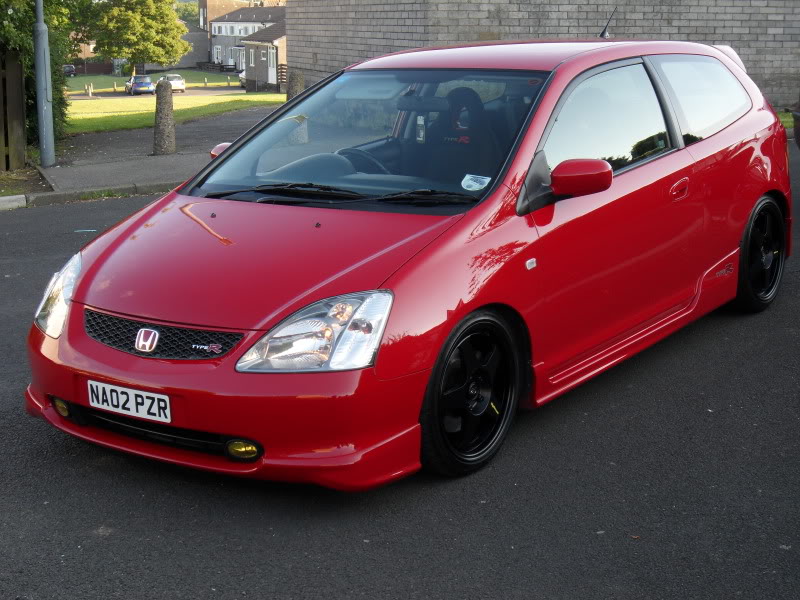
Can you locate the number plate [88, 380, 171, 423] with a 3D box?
[{"bbox_3d":[-0.876,0.327,4.325,0.380,0.090,0.015,7,16,35],"label":"number plate"}]

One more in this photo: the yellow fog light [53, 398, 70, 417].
[{"bbox_3d":[-1.207,0.387,4.816,0.110,0.063,0.055,9,18,42],"label":"yellow fog light"}]

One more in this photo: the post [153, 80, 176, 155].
[{"bbox_3d":[-2.495,-1.933,14.200,0.250,0.780,0.250,0,12,0],"label":"post"}]

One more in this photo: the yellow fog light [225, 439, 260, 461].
[{"bbox_3d":[-0.477,0.462,4.179,0.125,0.068,0.060,7,16,35],"label":"yellow fog light"}]

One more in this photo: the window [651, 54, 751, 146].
[{"bbox_3d":[1.420,-0.953,6.198,0.070,0.430,0.950,-15,3,35],"label":"window"}]

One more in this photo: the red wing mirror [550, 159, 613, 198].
[{"bbox_3d":[0.663,-0.443,4.839,0.225,0.130,0.110,7,16,35],"label":"red wing mirror"}]

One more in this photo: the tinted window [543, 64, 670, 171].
[{"bbox_3d":[0.832,-0.705,5.437,0.080,0.460,1.100,-23,0,39],"label":"tinted window"}]

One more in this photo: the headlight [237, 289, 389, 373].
[{"bbox_3d":[-0.248,0.105,4.148,0.370,0.225,0.390,5,15,29],"label":"headlight"}]

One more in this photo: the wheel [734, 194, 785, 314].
[{"bbox_3d":[1.730,-0.255,6.689,0.210,0.616,0.616,7,17,36],"label":"wheel"}]

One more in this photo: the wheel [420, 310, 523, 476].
[{"bbox_3d":[0.190,0.299,4.557,0.210,0.615,0.615,7,16,35],"label":"wheel"}]

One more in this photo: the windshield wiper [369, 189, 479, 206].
[{"bbox_3d":[0.085,-0.351,4.650,0.410,0.055,0.060,3,14,21],"label":"windshield wiper"}]

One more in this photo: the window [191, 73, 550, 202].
[{"bbox_3d":[-0.088,-0.693,5.394,1.430,0.140,0.960,7,43,36],"label":"window"}]

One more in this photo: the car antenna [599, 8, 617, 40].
[{"bbox_3d":[1.073,-1.416,6.843,0.040,0.210,0.050,7,-29,36],"label":"car antenna"}]

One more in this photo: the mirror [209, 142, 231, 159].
[{"bbox_3d":[-0.768,-0.635,6.013,0.240,0.150,0.140,7,17,36],"label":"mirror"}]

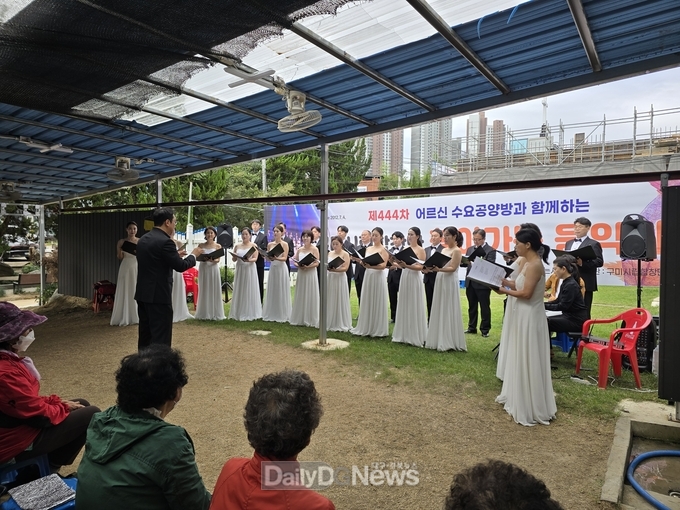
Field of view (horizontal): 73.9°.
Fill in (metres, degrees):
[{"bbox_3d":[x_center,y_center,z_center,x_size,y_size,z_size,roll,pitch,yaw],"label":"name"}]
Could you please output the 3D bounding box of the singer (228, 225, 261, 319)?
[{"bbox_3d":[-1.715,0.336,8.200,0.580,1.633,0.550,1,1,9],"label":"singer"}]

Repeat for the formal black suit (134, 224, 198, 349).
[{"bbox_3d":[-1.740,0.480,4.550,0.520,1.500,0.520,0,1,-37],"label":"formal black suit"}]

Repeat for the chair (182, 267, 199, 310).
[{"bbox_3d":[-2.987,0.666,8.850,0.560,0.830,0.560,0,2,-6],"label":"chair"}]

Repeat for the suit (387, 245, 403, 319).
[{"bbox_3d":[1.050,0.500,8.400,0.500,1.420,0.360,1,1,27],"label":"suit"}]

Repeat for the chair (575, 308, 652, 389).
[{"bbox_3d":[2.900,0.945,4.770,0.580,0.770,0.570,1,1,2],"label":"chair"}]

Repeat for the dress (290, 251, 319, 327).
[{"bbox_3d":[-0.593,0.559,7.650,0.520,1.236,0.500,1,1,25],"label":"dress"}]

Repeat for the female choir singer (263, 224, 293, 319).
[{"bbox_3d":[-1.098,0.301,8.000,0.560,1.682,0.550,1,1,18],"label":"female choir singer"}]

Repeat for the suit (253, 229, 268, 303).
[{"bbox_3d":[-1.690,0.265,9.200,0.510,1.480,0.340,0,2,-2],"label":"suit"}]

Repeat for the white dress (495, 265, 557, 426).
[{"bbox_3d":[1.730,0.770,4.100,0.580,1.360,0.520,1,2,23],"label":"white dress"}]

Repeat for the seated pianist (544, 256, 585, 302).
[{"bbox_3d":[3.036,0.647,6.150,0.720,1.300,0.520,-1,2,-35],"label":"seated pianist"}]

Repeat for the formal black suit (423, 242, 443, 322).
[{"bbox_3d":[1.692,0.501,7.800,0.500,1.433,0.360,1,1,30],"label":"formal black suit"}]

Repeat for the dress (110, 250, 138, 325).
[{"bbox_3d":[-3.544,0.498,7.500,0.550,1.278,0.500,0,1,-23],"label":"dress"}]

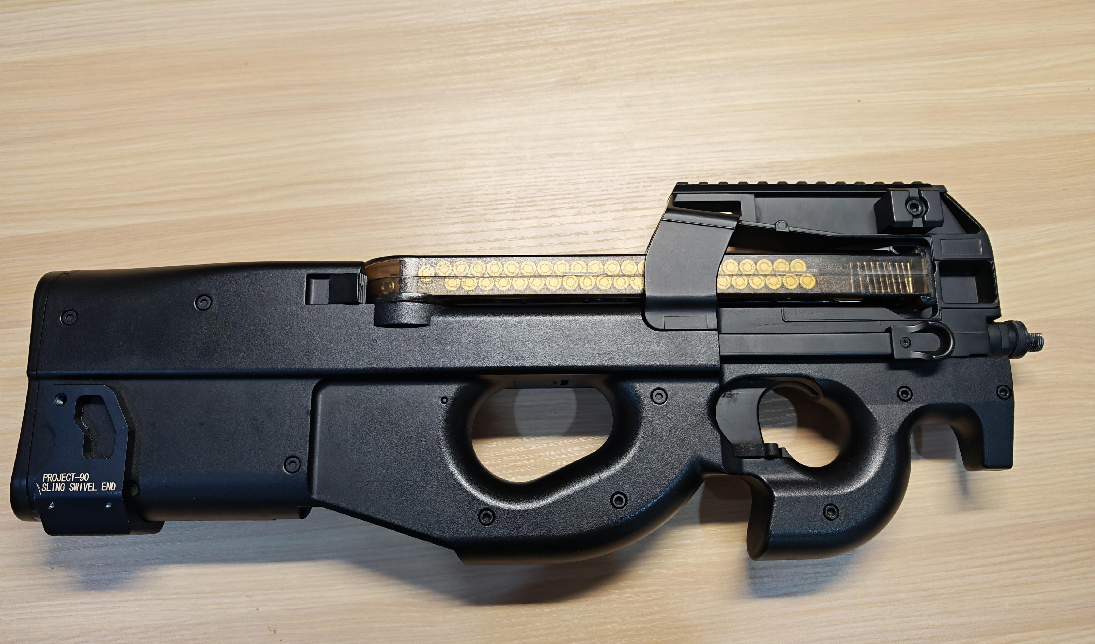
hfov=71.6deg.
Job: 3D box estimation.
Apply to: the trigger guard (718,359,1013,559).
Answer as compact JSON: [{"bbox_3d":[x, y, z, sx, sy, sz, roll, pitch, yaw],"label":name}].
[{"bbox_3d":[0.148,0.066,0.365,0.138,0.046,0.090,0,76,0],"label":"trigger guard"}]

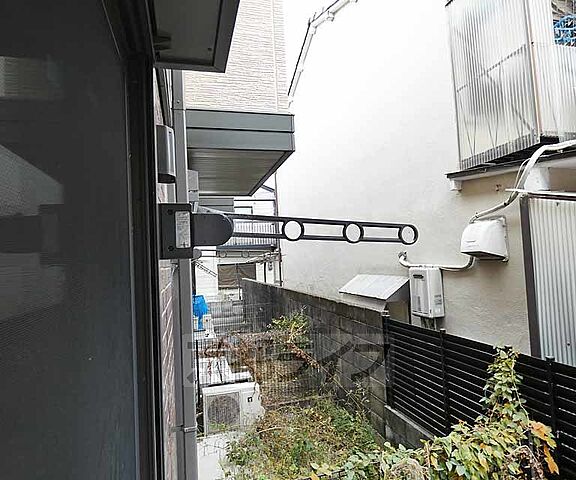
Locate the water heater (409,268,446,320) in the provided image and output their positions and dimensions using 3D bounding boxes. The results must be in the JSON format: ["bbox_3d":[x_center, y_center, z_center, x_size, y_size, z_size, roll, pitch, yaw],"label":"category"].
[{"bbox_3d":[1.710,0.637,4.285,0.185,0.580,0.350,-2,-3,-17],"label":"water heater"}]

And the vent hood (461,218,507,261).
[{"bbox_3d":[1.902,0.001,3.447,0.290,0.410,0.360,-2,-3,-17],"label":"vent hood"}]

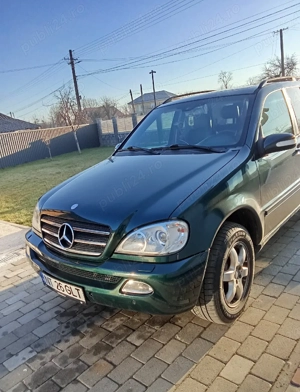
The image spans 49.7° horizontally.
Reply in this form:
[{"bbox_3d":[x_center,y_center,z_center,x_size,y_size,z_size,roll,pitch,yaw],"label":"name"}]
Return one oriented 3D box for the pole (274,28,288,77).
[{"bbox_3d":[13.556,-12.590,33.122,1.600,8.200,0.400,-1,15,24],"label":"pole"}]

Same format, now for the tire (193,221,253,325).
[{"bbox_3d":[0.570,0.578,2.513,0.268,0.735,0.735,5,18,40],"label":"tire"}]

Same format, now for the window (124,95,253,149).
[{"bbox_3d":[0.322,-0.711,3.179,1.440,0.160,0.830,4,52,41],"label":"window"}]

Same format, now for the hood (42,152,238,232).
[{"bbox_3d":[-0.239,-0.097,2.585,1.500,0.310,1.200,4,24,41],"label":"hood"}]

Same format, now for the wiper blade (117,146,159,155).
[{"bbox_3d":[-0.130,-0.448,3.200,0.560,0.070,0.100,4,17,41],"label":"wiper blade"}]

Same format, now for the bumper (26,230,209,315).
[{"bbox_3d":[-0.460,0.557,2.510,1.820,0.450,0.550,5,18,40],"label":"bumper"}]

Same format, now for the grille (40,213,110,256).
[{"bbox_3d":[-0.546,0.277,2.264,0.800,0.250,0.130,4,9,41],"label":"grille"}]

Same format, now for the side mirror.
[{"bbox_3d":[0.986,-0.389,2.511,0.270,0.190,0.170,4,17,41],"label":"side mirror"}]

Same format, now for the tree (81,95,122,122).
[{"bbox_3d":[-6.594,-10.927,45.645,5.000,6.010,5.000,-8,12,-6],"label":"tree"}]

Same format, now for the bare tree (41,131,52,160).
[{"bbox_3d":[-5.782,-2.868,18.321,0.650,1.670,0.650,-10,13,-16],"label":"bare tree"}]

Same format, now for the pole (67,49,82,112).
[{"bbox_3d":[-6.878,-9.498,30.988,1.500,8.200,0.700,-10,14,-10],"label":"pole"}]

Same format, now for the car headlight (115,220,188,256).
[{"bbox_3d":[0.001,0.272,2.041,0.440,0.220,0.320,5,18,40],"label":"car headlight"}]

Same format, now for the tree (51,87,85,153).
[{"bbox_3d":[-4.987,-4.645,20.075,2.000,3.960,2.000,-9,13,-11],"label":"tree"}]

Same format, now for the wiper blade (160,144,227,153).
[{"bbox_3d":[0.368,-0.416,2.861,0.660,0.070,0.090,9,20,34],"label":"wiper blade"}]

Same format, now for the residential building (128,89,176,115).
[{"bbox_3d":[0.951,-18.464,67.239,10.200,6.100,7.500,-7,14,0],"label":"residential building"}]

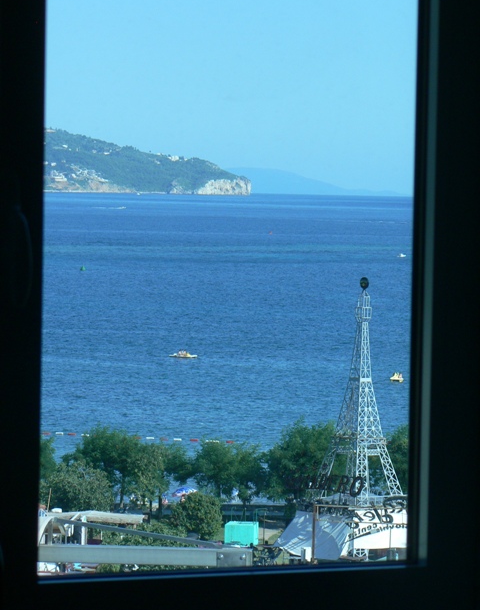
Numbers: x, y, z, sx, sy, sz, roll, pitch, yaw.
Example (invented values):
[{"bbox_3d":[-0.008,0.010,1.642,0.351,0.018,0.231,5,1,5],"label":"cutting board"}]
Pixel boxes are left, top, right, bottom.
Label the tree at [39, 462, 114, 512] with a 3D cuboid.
[{"bbox_3d":[-10.862,12.442,213.000,5.100,4.300,4.900,1,2,0],"label":"tree"}]

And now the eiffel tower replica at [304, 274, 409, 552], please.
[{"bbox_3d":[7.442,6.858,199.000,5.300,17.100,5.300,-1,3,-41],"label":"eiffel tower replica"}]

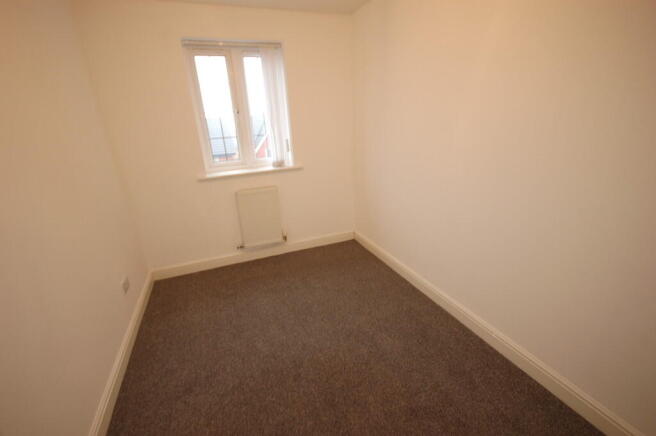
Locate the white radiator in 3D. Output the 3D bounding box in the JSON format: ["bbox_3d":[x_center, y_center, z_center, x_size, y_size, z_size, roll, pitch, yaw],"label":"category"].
[{"bbox_3d":[-0.718,-0.014,2.885,0.410,0.595,0.100,-10,21,-18],"label":"white radiator"}]

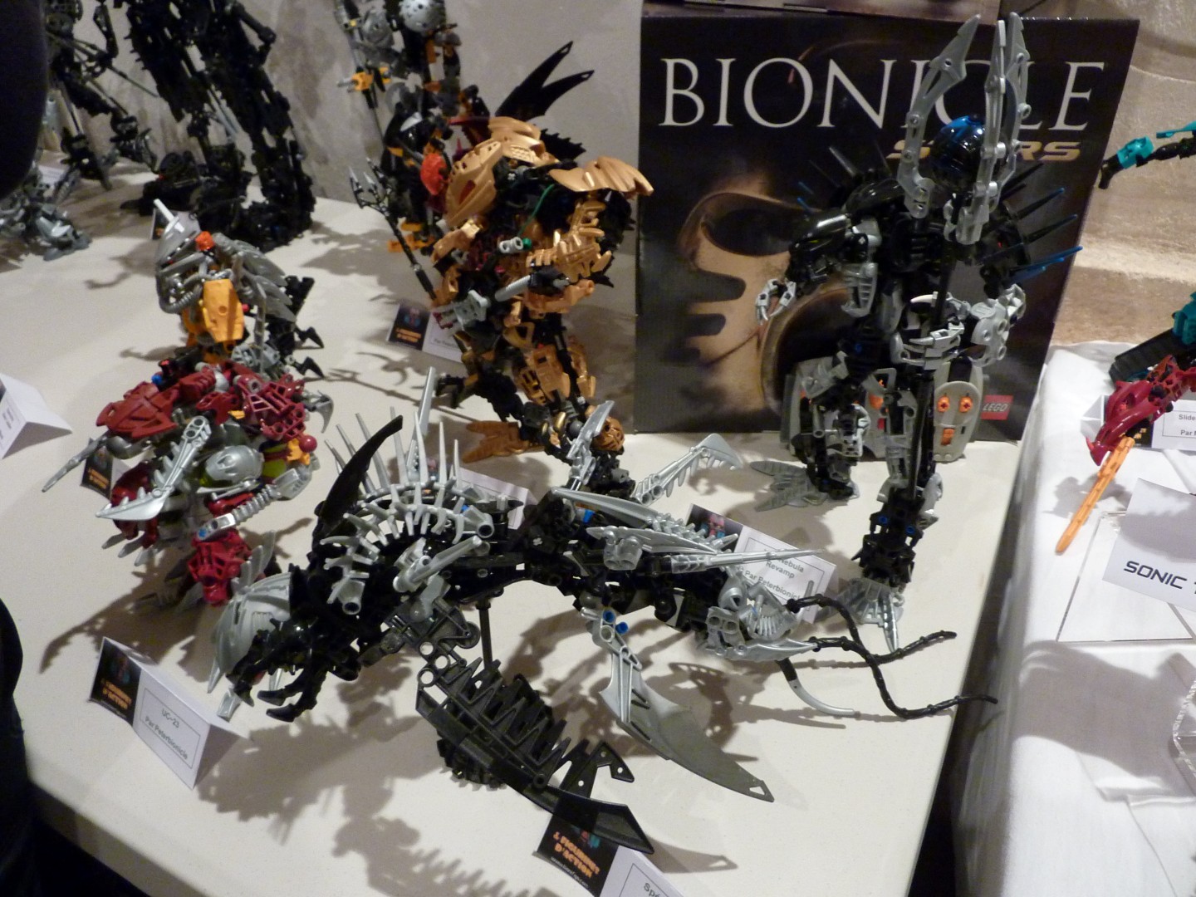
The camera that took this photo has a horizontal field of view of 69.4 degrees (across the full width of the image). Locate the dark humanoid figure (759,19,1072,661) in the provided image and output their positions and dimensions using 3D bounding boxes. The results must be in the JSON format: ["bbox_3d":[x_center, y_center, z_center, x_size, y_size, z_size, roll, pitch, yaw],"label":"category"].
[{"bbox_3d":[0.152,-0.070,0.452,0.160,0.287,0.140,25,38,36],"label":"dark humanoid figure"}]

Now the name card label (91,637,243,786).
[{"bbox_3d":[-0.200,0.115,0.395,0.086,0.028,0.030,20,36,31],"label":"name card label"}]

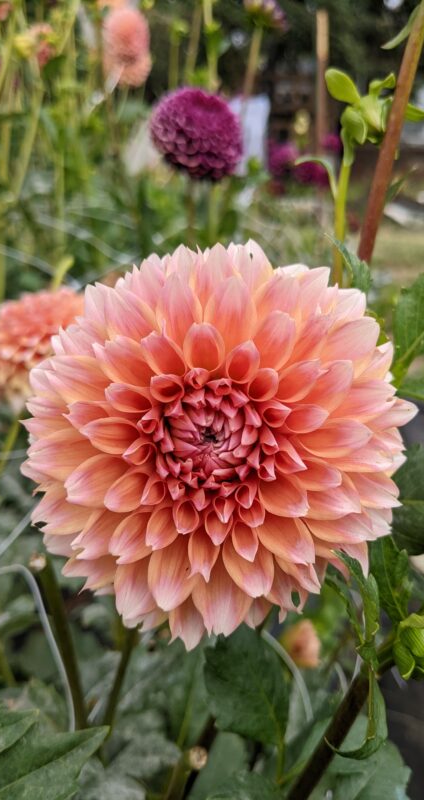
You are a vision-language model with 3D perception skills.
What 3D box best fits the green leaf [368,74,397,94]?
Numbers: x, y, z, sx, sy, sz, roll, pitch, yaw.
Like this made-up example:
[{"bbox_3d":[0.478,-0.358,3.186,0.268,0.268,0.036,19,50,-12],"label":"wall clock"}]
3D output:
[{"bbox_3d":[0.087,-0.162,0.320,0.014,0.007,0.009,-28,28,-6],"label":"green leaf"}]

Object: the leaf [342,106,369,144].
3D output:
[{"bbox_3d":[0.059,-0.113,0.257,0.010,0.019,0.007,-20,-13,9],"label":"leaf"}]

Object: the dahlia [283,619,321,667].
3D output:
[{"bbox_3d":[0.072,0.195,0.500,0.031,0.038,0.031,8,24,18],"label":"dahlia"}]

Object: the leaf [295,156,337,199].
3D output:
[{"bbox_3d":[0.052,-0.108,0.300,0.026,0.011,0.009,40,6,3],"label":"leaf"}]

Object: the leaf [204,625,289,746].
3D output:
[{"bbox_3d":[0.017,0.136,0.299,0.046,0.063,0.015,-27,0,-8],"label":"leaf"}]

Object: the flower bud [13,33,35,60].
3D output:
[{"bbox_3d":[-0.225,-0.425,0.750,0.029,0.033,0.029,0,22,0],"label":"flower bud"}]

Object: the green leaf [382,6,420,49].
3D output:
[{"bbox_3d":[0.076,-0.149,0.249,0.023,0.005,0.006,-47,38,0],"label":"green leaf"}]

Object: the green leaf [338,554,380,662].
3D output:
[{"bbox_3d":[0.057,0.079,0.238,0.011,0.040,0.015,-1,-20,-41],"label":"green leaf"}]

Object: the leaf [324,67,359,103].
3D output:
[{"bbox_3d":[0.055,-0.132,0.263,0.011,0.022,0.005,-44,0,-25],"label":"leaf"}]

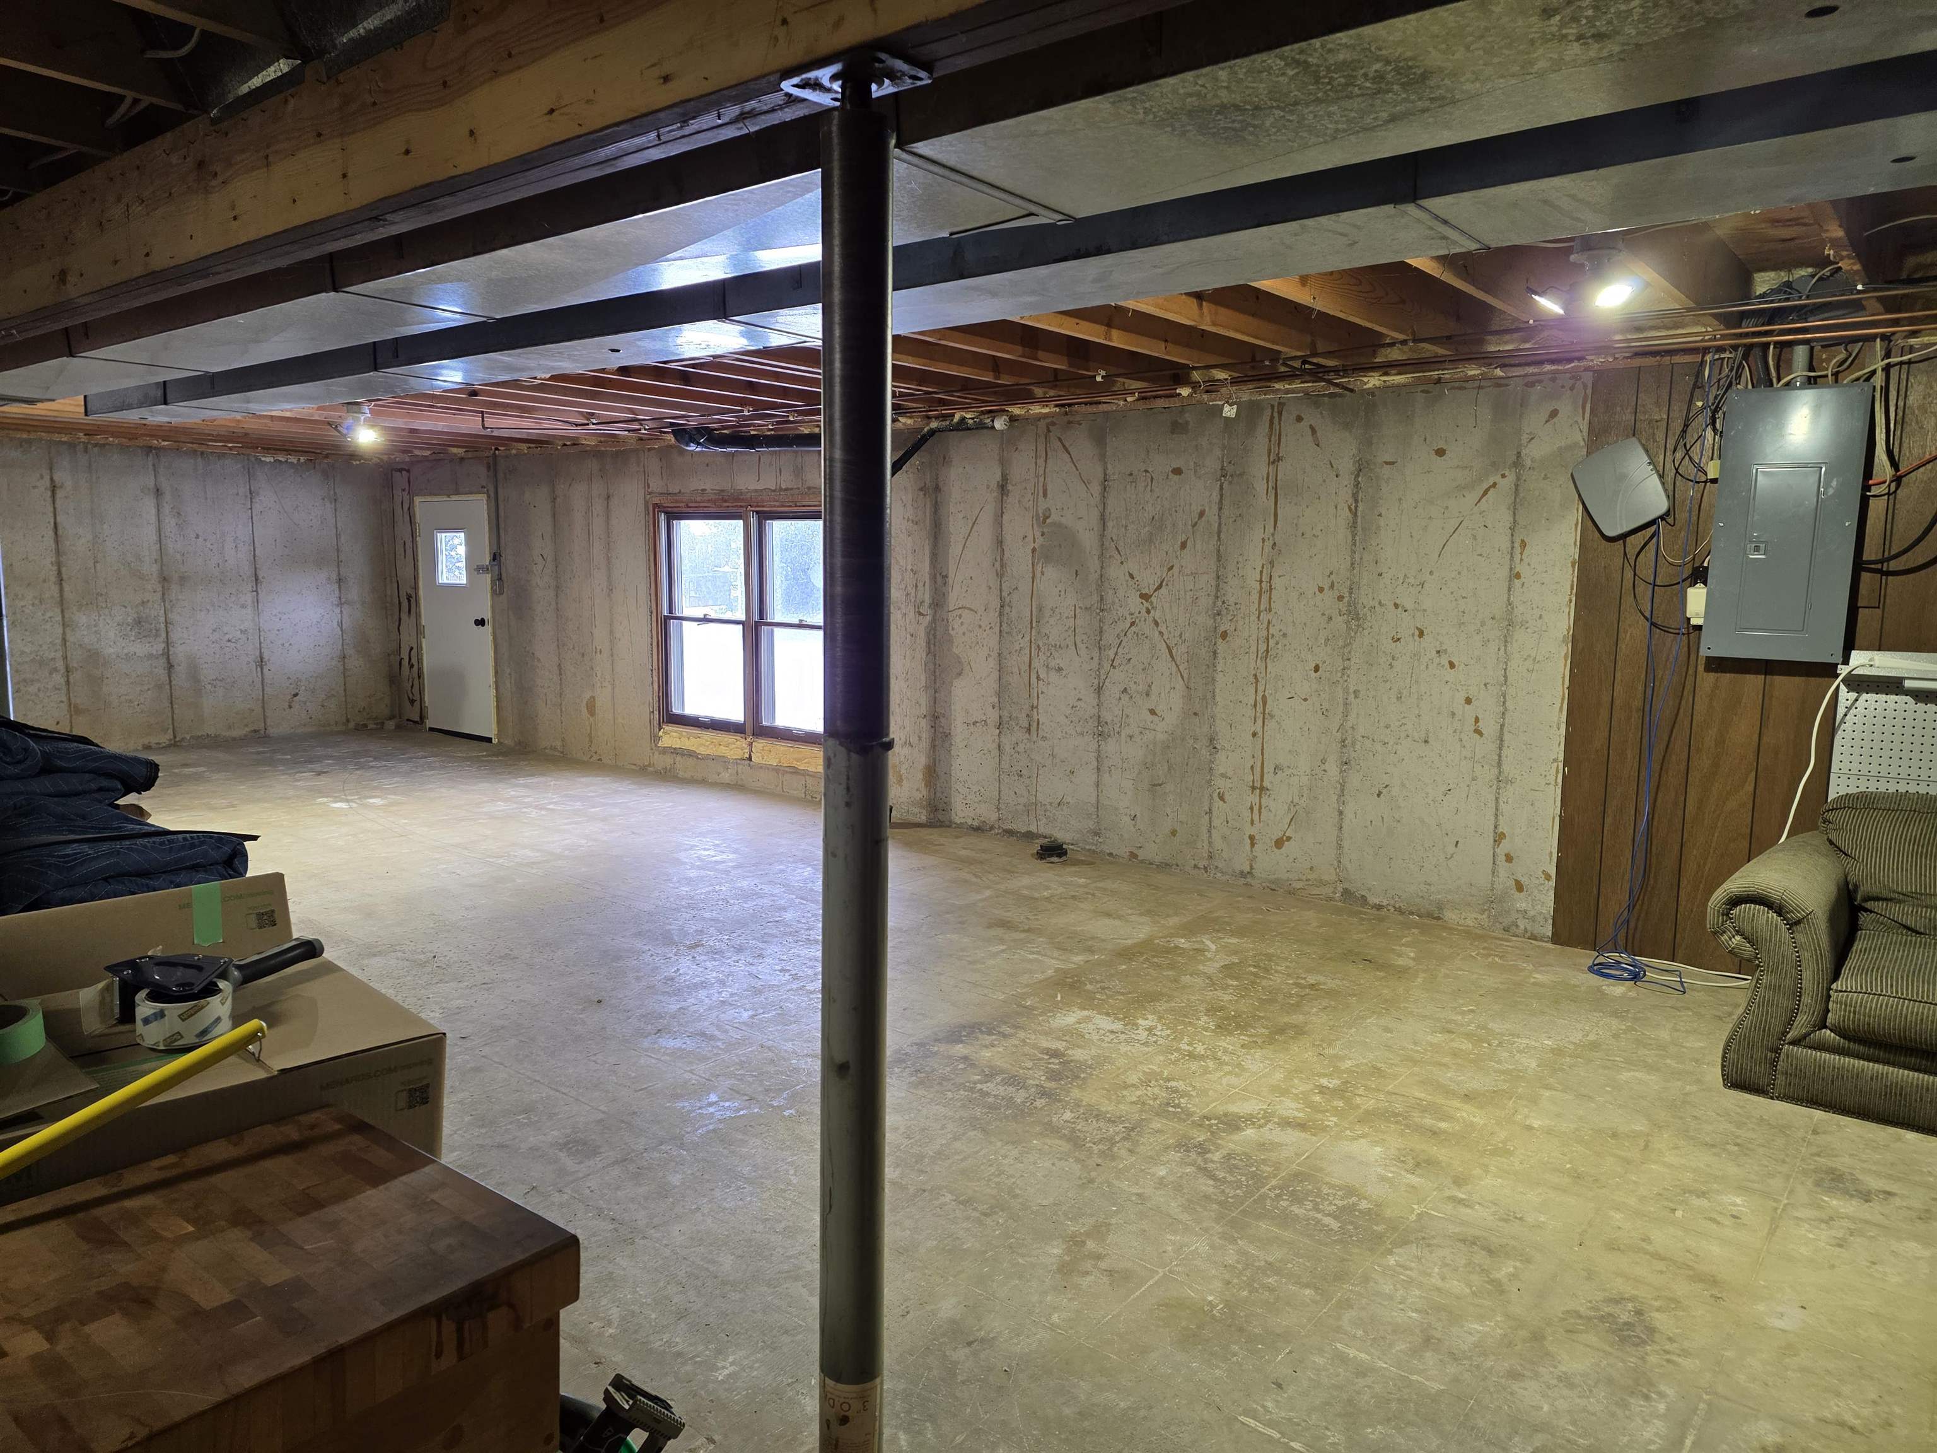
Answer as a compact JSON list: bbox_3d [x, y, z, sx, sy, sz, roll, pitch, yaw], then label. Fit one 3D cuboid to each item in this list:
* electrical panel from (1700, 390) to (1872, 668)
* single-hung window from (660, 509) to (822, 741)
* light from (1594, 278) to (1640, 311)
[{"bbox_3d":[2.676,-0.664,4.207,0.390,0.875,0.110,7,10,39],"label":"electrical panel"},{"bbox_3d":[-1.292,-0.613,7.662,1.650,1.350,0.110,7,10,39],"label":"single-hung window"},{"bbox_3d":[1.417,-0.948,2.820,0.105,0.060,0.105,7,10,39],"label":"light"}]

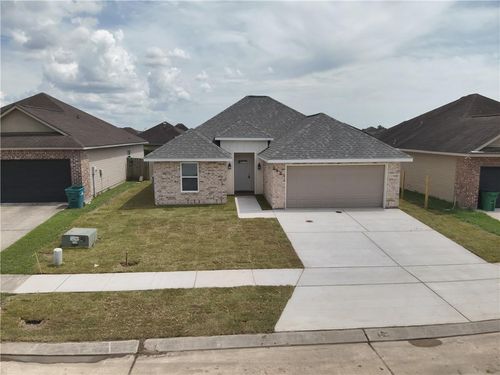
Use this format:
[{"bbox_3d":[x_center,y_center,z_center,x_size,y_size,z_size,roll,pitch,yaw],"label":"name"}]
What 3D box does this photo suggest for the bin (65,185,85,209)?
[{"bbox_3d":[-8.960,0.470,17.830,0.710,1.090,0.800,-2,9,-9],"label":"bin"}]

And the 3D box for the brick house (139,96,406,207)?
[{"bbox_3d":[0.750,-3.100,23.500,13.000,6.300,15.200,-1,8,-4],"label":"brick house"}]

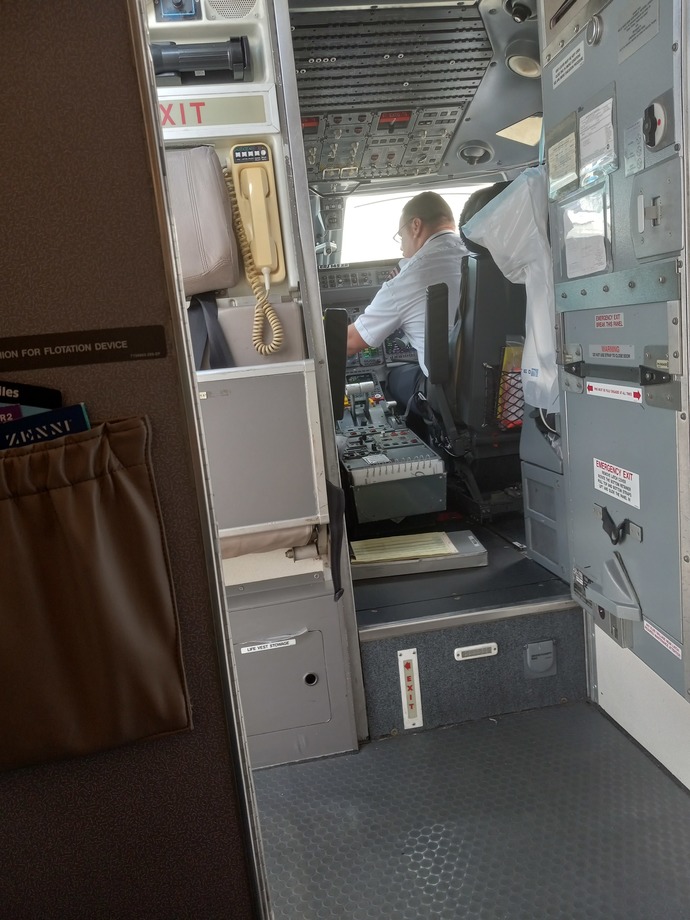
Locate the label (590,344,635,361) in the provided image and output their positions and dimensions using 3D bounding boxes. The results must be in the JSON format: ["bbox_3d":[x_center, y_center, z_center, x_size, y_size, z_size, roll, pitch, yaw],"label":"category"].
[{"bbox_3d":[0.529,-0.214,1.429,0.002,0.027,0.190,-7,10,-5],"label":"label"}]

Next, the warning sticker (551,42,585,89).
[{"bbox_3d":[0.456,-0.805,1.467,0.002,0.037,0.153,-7,10,-5],"label":"warning sticker"}]

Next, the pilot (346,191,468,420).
[{"bbox_3d":[0.322,-0.426,2.837,0.600,1.120,0.720,-11,11,-26],"label":"pilot"}]

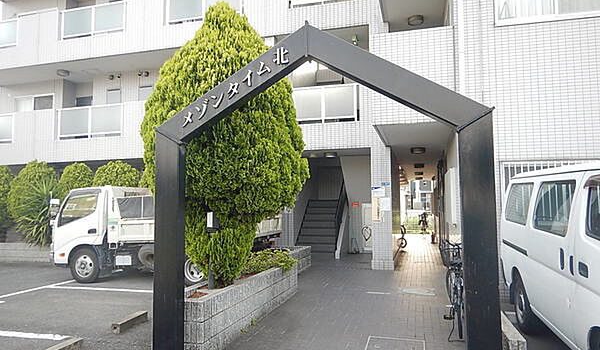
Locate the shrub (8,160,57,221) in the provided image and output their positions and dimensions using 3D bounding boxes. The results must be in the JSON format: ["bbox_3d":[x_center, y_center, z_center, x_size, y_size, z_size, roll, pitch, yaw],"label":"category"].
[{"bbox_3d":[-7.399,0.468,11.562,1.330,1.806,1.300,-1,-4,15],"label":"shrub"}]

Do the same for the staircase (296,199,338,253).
[{"bbox_3d":[0.717,1.646,13.705,1.270,1.600,2.000,-1,-4,15],"label":"staircase"}]

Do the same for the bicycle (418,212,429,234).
[{"bbox_3d":[6.364,2.439,21.523,0.550,1.040,1.700,-1,-4,15],"label":"bicycle"}]

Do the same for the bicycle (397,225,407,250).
[{"bbox_3d":[3.467,2.024,14.146,0.500,0.880,1.400,-1,-4,15],"label":"bicycle"}]

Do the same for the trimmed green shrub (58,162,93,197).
[{"bbox_3d":[-5.968,0.479,11.156,1.100,1.635,1.100,-1,-4,15],"label":"trimmed green shrub"}]

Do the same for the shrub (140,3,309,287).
[{"bbox_3d":[-0.895,-0.419,5.070,2.020,3.475,1.950,-1,-4,15],"label":"shrub"}]

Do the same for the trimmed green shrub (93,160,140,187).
[{"bbox_3d":[-4.768,0.426,10.856,1.280,1.617,1.250,-1,-4,15],"label":"trimmed green shrub"}]

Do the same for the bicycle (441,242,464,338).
[{"bbox_3d":[1.941,1.327,5.119,0.540,1.050,1.750,-1,-4,15],"label":"bicycle"}]

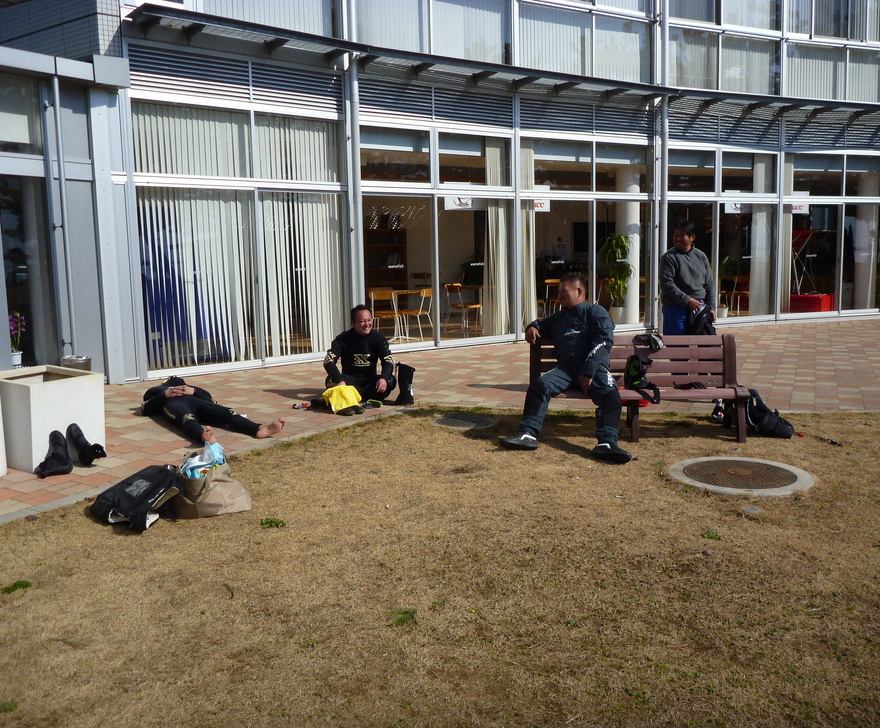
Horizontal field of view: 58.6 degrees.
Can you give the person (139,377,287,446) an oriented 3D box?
[{"bbox_3d":[-2.024,0.360,6.698,0.750,0.280,1.680,-6,10,-31],"label":"person"}]

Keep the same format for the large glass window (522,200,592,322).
[{"bbox_3d":[1.866,-1.534,12.483,1.360,2.080,0.060,-5,9,-28],"label":"large glass window"}]

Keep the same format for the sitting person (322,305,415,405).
[{"bbox_3d":[-0.771,-0.114,7.839,0.768,0.931,0.595,-2,7,-7],"label":"sitting person"}]

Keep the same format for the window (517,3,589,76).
[{"bbox_3d":[1.763,-4.904,11.967,1.330,0.960,0.060,-5,9,-28],"label":"window"}]

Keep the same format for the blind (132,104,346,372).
[{"bbox_3d":[-2.334,-1.546,9.724,2.620,3.000,0.100,-7,10,-38],"label":"blind"}]

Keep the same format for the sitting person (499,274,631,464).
[{"bbox_3d":[0.912,-0.011,5.680,0.864,1.229,1.008,0,7,15],"label":"sitting person"}]

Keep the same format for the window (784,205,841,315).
[{"bbox_3d":[7.350,-2.076,15.477,1.465,2.123,0.080,-4,8,-19],"label":"window"}]

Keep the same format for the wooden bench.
[{"bbox_3d":[1.497,0.166,6.060,1.632,0.744,0.643,0,7,9],"label":"wooden bench"}]

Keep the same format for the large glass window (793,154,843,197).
[{"bbox_3d":[7.321,-3.669,15.283,1.435,0.800,0.080,-4,8,-19],"label":"large glass window"}]

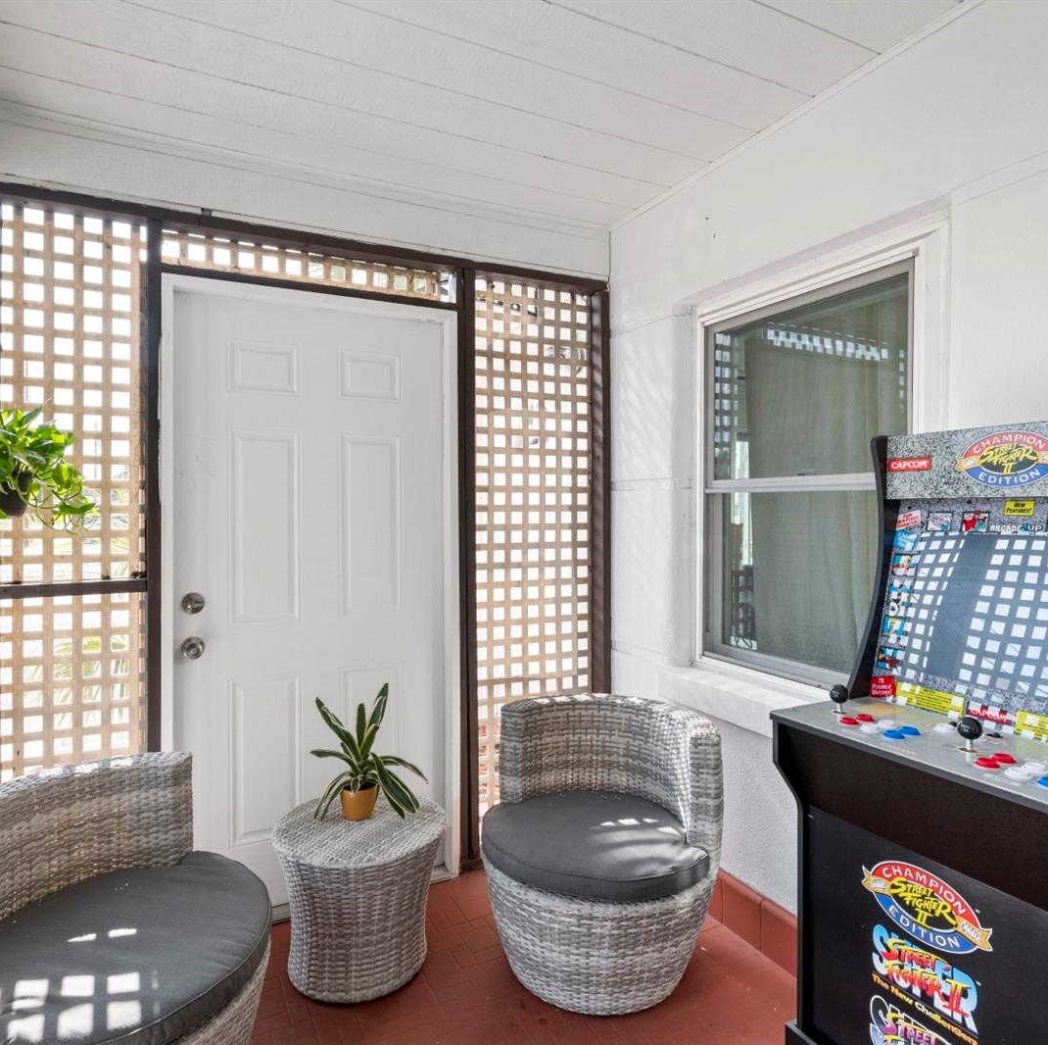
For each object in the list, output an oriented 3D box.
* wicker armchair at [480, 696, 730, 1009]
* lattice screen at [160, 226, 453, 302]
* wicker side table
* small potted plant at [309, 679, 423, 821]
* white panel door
[{"bbox_3d":[0.227,0.956,1.940,0.700,0.690,0.700,0,1,22],"label":"wicker armchair"},{"bbox_3d":[-0.709,-0.857,2.240,0.940,0.150,0.030,0,1,-24],"label":"lattice screen"},{"bbox_3d":[-0.492,1.105,1.973,0.480,0.390,0.480,0,1,-24],"label":"wicker side table"},{"bbox_3d":[-0.473,0.710,2.011,0.340,0.400,0.310,0,1,-24],"label":"small potted plant"},{"bbox_3d":[-0.717,0.274,2.298,0.910,2.040,0.050,0,1,-24],"label":"white panel door"}]

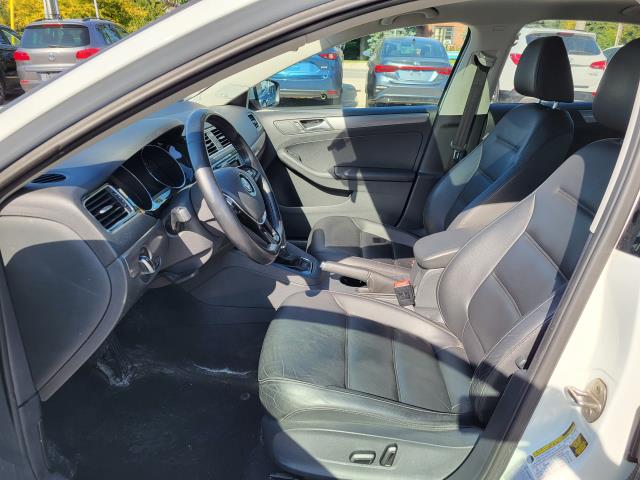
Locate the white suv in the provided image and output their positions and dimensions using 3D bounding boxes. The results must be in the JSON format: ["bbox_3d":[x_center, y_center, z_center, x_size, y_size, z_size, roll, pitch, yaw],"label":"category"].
[{"bbox_3d":[4.934,-4.151,11.782,1.880,1.680,4.700,3,21,5],"label":"white suv"}]

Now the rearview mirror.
[{"bbox_3d":[-0.253,-0.685,2.262,0.090,0.135,0.185,12,24,25],"label":"rearview mirror"}]

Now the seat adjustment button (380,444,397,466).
[{"bbox_3d":[0.139,0.440,0.985,0.026,0.058,0.022,14,22,0],"label":"seat adjustment button"}]

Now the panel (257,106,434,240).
[{"bbox_3d":[0.054,-0.248,2.114,0.840,0.670,0.130,3,21,5],"label":"panel"}]

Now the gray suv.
[{"bbox_3d":[-5.045,-4.265,11.584,1.810,1.690,4.430,3,21,5],"label":"gray suv"}]

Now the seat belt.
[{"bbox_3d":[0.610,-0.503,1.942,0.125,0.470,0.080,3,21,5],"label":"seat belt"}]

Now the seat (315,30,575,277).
[{"bbox_3d":[0.396,-0.240,1.764,0.880,0.950,0.530,3,21,5],"label":"seat"}]

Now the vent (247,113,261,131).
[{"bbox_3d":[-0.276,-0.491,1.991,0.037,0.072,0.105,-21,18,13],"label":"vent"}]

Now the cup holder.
[{"bbox_3d":[0.107,0.163,1.524,0.082,0.070,0.082,3,21,5],"label":"cup holder"}]

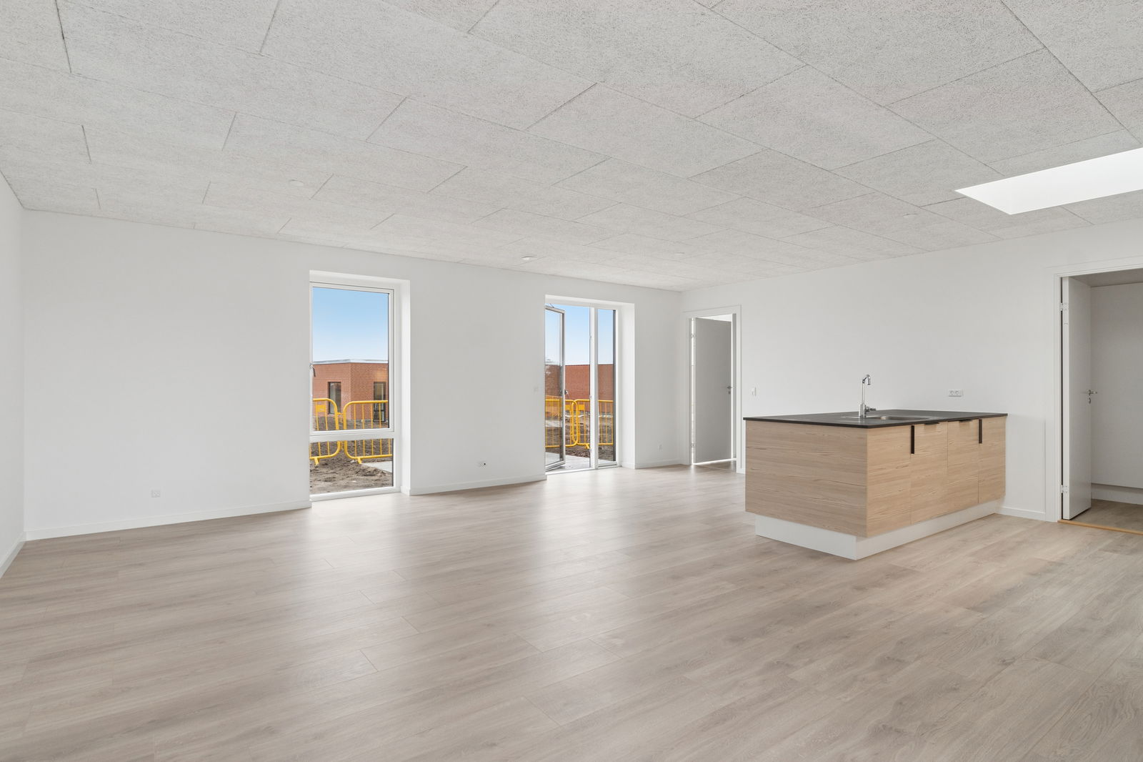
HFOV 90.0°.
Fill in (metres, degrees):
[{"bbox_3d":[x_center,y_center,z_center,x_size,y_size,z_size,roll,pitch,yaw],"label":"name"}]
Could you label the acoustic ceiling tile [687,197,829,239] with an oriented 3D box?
[{"bbox_3d":[1.501,-1.286,4.555,1.200,0.025,0.600,0,0,-36],"label":"acoustic ceiling tile"}]

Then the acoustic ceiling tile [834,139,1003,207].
[{"bbox_3d":[2.222,-1.284,3.586,1.200,0.025,0.600,0,0,-36],"label":"acoustic ceiling tile"}]

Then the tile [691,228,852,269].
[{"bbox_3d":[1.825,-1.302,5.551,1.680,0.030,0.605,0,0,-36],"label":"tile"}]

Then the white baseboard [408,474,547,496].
[{"bbox_3d":[-0.989,1.155,6.406,1.657,0.070,0.015,0,0,-36],"label":"white baseboard"}]

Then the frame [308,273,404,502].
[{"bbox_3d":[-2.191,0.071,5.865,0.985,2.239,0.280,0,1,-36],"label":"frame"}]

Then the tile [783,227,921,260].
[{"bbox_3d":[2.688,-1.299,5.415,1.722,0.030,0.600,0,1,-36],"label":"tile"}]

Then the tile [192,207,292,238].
[{"bbox_3d":[-2.668,-1.294,4.649,0.618,0.030,0.738,0,0,-36],"label":"tile"}]

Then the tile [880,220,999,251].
[{"bbox_3d":[3.285,-1.296,5.110,1.122,0.030,0.600,0,1,-36],"label":"tile"}]

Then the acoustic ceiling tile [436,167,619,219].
[{"bbox_3d":[-0.303,-1.287,3.989,1.200,0.030,0.602,0,0,-36],"label":"acoustic ceiling tile"}]

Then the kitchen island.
[{"bbox_3d":[2.620,0.743,4.775,2.460,0.908,0.953,0,0,-36],"label":"kitchen island"}]

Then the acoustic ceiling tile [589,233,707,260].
[{"bbox_3d":[0.771,-1.289,5.517,1.200,0.025,0.600,0,0,-36],"label":"acoustic ceiling tile"}]

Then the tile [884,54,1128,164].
[{"bbox_3d":[2.111,-1.283,2.763,1.200,0.025,0.600,0,0,-36],"label":"tile"}]

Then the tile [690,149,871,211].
[{"bbox_3d":[1.383,-1.282,3.711,1.200,0.030,0.600,0,1,-36],"label":"tile"}]

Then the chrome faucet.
[{"bbox_3d":[2.427,0.122,4.652,0.180,0.360,0.120,-1,1,-44],"label":"chrome faucet"}]

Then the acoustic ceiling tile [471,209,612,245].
[{"bbox_3d":[-0.198,-1.290,4.823,1.200,0.025,0.600,0,0,-36],"label":"acoustic ceiling tile"}]

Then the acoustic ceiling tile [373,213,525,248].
[{"bbox_3d":[-1.006,-1.292,4.933,1.200,0.030,0.600,0,1,-36],"label":"acoustic ceiling tile"}]

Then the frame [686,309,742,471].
[{"bbox_3d":[1.977,0.100,7.925,0.120,2.190,1.045,0,1,-36],"label":"frame"}]

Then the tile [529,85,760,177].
[{"bbox_3d":[0.415,-1.287,3.034,1.200,0.025,0.600,0,0,-36],"label":"tile"}]

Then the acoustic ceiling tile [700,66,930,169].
[{"bbox_3d":[1.253,-1.285,2.891,1.200,0.025,0.600,0,0,-36],"label":"acoustic ceiling tile"}]

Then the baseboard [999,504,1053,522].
[{"bbox_3d":[3.966,1.166,5.016,0.016,0.065,0.390,0,0,-36],"label":"baseboard"}]

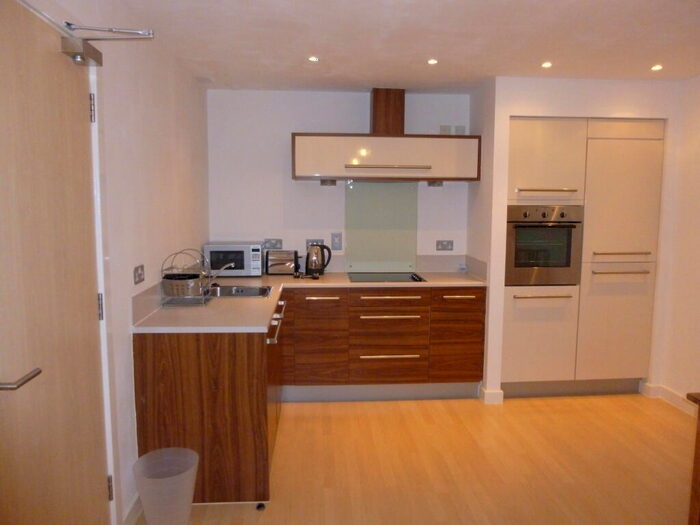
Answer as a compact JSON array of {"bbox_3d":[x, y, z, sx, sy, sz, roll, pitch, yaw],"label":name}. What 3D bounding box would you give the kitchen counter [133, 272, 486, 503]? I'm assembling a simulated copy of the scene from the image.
[{"bbox_3d":[-0.007,0.637,3.365,2.120,0.890,1.880,0,6,-4],"label":"kitchen counter"}]

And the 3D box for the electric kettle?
[{"bbox_3d":[-0.252,-0.017,4.087,0.205,0.255,0.145,0,6,-4],"label":"electric kettle"}]

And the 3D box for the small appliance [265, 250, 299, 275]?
[{"bbox_3d":[-0.541,0.005,4.077,0.253,0.213,0.165,0,6,-4],"label":"small appliance"}]

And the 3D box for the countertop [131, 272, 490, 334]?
[{"bbox_3d":[-0.006,0.211,3.319,2.120,0.032,1.880,0,6,-4],"label":"countertop"}]

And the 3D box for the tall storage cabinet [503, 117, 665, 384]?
[{"bbox_3d":[1.715,-0.092,4.072,1.178,1.982,0.580,0,6,-4],"label":"tall storage cabinet"}]

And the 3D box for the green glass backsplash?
[{"bbox_3d":[0.267,-0.287,4.229,0.606,0.765,0.012,0,6,-4],"label":"green glass backsplash"}]

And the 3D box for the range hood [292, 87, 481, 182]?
[{"bbox_3d":[0.278,-1.000,3.988,1.446,0.718,0.340,0,6,-4],"label":"range hood"}]

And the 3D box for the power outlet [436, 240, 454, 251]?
[{"bbox_3d":[0.809,-0.141,4.287,0.147,0.087,0.012,0,6,-4],"label":"power outlet"}]

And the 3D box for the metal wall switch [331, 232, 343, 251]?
[{"bbox_3d":[-0.106,-0.174,4.212,0.089,0.145,0.012,0,6,-4],"label":"metal wall switch"}]

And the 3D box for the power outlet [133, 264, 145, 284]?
[{"bbox_3d":[-0.992,0.057,2.400,0.012,0.086,0.140,0,6,-4],"label":"power outlet"}]

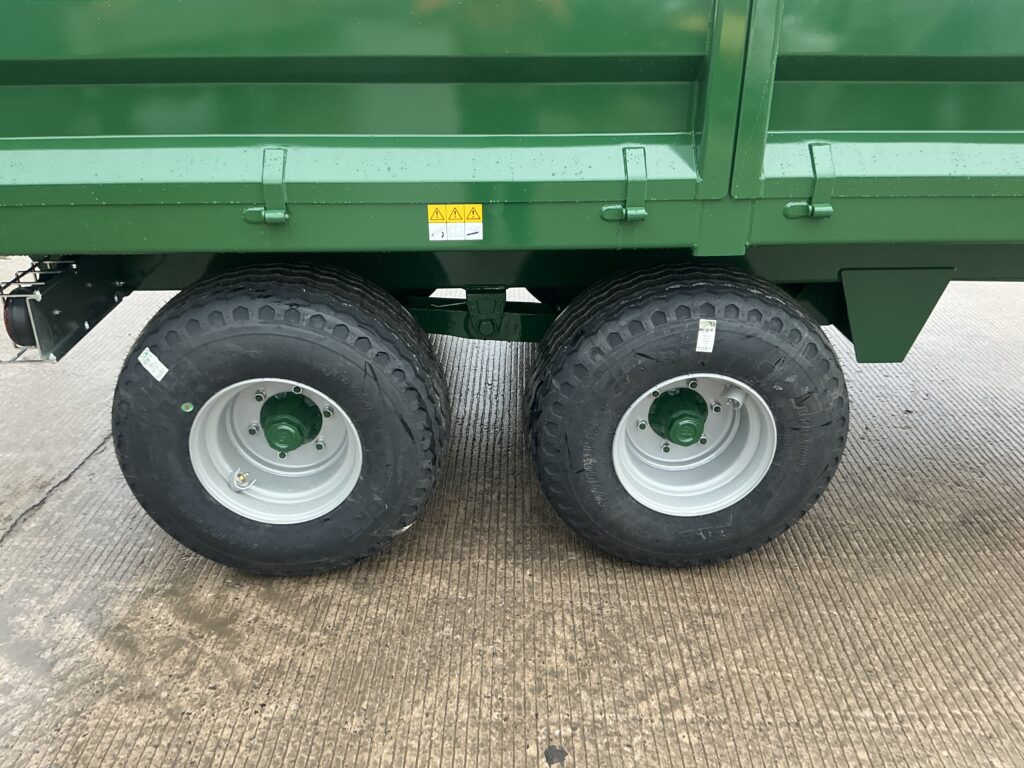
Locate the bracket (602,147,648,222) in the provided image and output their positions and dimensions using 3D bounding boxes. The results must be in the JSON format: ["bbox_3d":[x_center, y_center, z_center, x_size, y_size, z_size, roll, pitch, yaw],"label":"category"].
[{"bbox_3d":[0.246,-0.431,1.800,0.103,0.149,0.070,-1,25,-2],"label":"bracket"}]

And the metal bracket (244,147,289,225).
[{"bbox_3d":[-0.528,-0.421,1.769,0.098,0.148,0.070,-1,25,-2],"label":"metal bracket"}]

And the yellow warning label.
[{"bbox_3d":[-0.122,-0.352,1.810,0.118,0.079,0.003,-1,25,-2],"label":"yellow warning label"}]

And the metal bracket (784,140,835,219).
[{"bbox_3d":[0.654,-0.441,1.815,0.108,0.150,0.070,-1,25,-2],"label":"metal bracket"}]

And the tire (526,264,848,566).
[{"bbox_3d":[0.465,0.090,2.292,0.868,0.862,0.400,-1,25,-2],"label":"tire"}]

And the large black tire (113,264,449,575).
[{"bbox_3d":[-0.603,0.103,2.249,0.868,0.862,0.400,-1,25,-2],"label":"large black tire"}]

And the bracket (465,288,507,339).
[{"bbox_3d":[-0.080,-0.225,2.558,0.124,0.158,0.110,-1,25,-2],"label":"bracket"}]

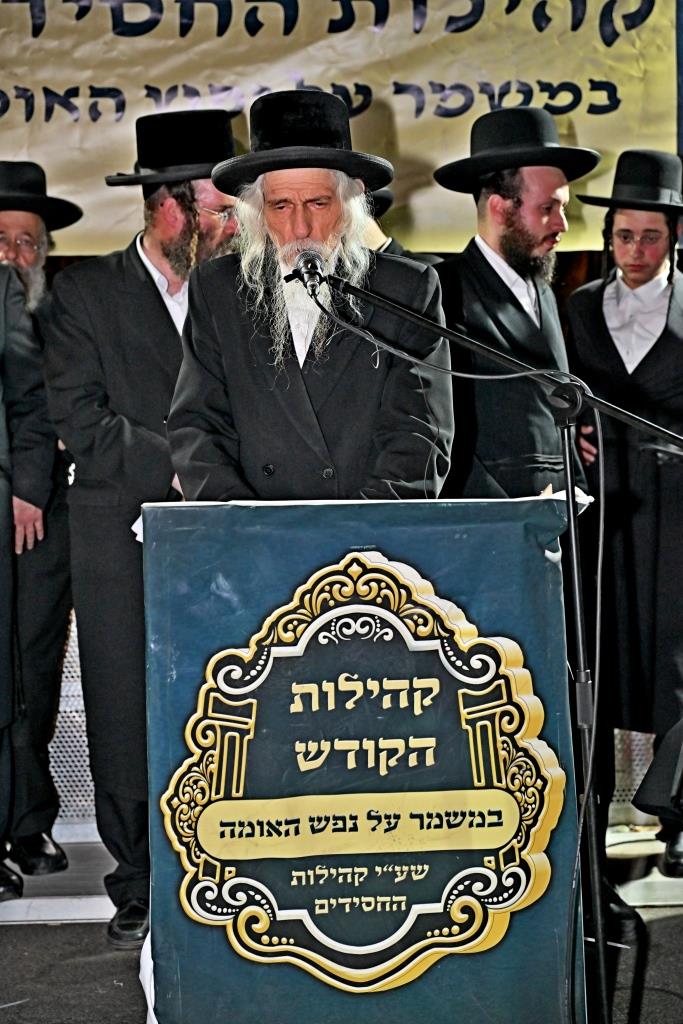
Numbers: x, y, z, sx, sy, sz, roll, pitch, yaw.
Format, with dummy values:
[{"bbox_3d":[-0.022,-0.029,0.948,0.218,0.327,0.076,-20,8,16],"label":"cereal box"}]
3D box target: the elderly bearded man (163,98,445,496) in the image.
[{"bbox_3d":[-0.050,0.090,3.660,0.530,1.700,0.460,-1,1,7],"label":"elderly bearded man"}]

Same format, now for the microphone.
[{"bbox_3d":[-0.051,-0.399,3.450,0.052,0.052,0.165,-2,30,-3],"label":"microphone"}]

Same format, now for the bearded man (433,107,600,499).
[{"bbox_3d":[0.342,0.030,4.300,0.380,1.780,0.520,0,2,38],"label":"bearded man"}]

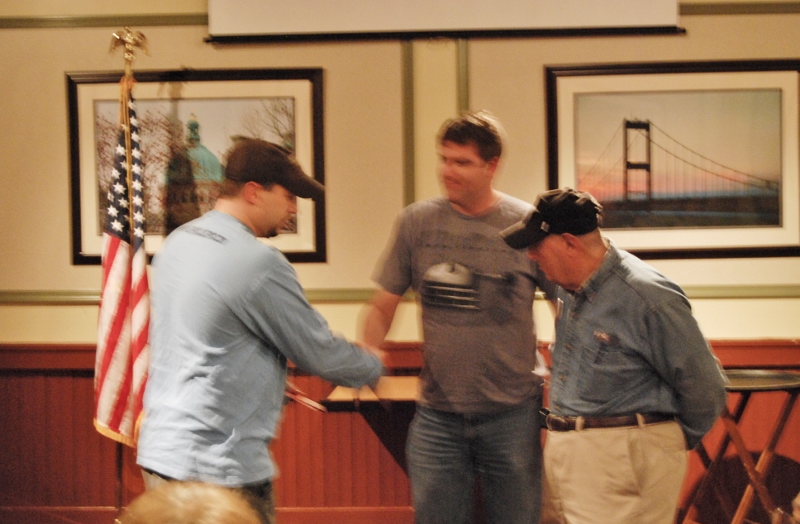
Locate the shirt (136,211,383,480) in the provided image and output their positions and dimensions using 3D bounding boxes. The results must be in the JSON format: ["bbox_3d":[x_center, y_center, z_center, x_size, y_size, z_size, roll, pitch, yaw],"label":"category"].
[{"bbox_3d":[-0.377,0.227,4.120,0.560,0.700,0.500,-3,4,-30],"label":"shirt"}]

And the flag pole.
[{"bbox_3d":[-1.139,0.136,6.304,0.160,2.170,0.100,2,3,4],"label":"flag pole"}]

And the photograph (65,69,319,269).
[{"bbox_3d":[-0.862,-0.402,6.530,1.090,0.820,0.040,-1,4,4],"label":"photograph"}]

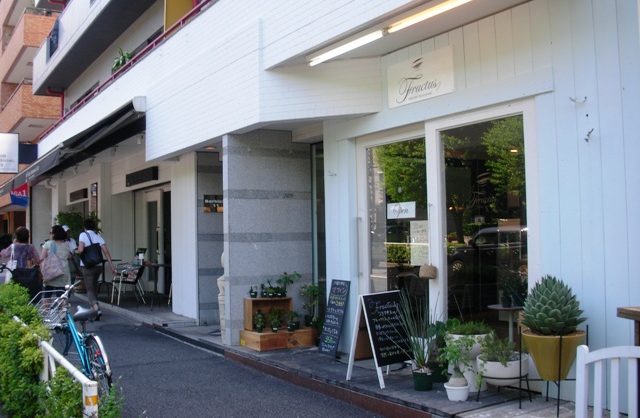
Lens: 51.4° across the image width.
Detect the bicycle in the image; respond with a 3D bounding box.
[{"bbox_3d":[-2.118,1.174,5.779,0.570,1.060,1.720,0,-3,-33],"label":"bicycle"}]

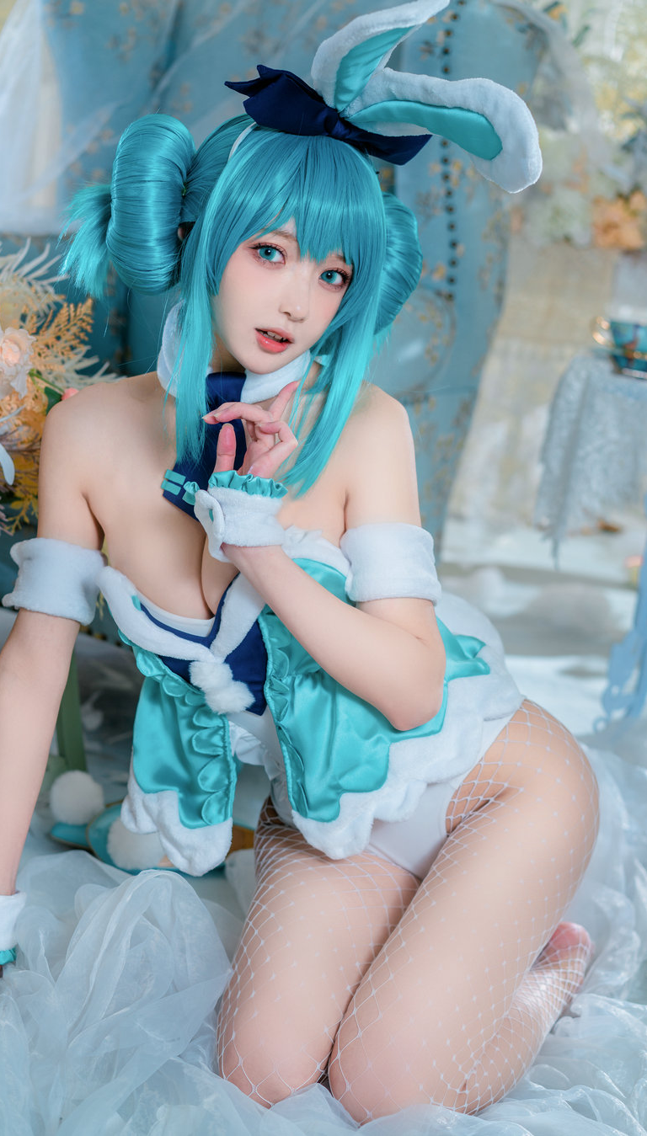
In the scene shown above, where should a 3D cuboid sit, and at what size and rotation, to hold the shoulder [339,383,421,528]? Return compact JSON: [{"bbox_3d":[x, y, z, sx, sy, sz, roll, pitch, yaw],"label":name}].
[{"bbox_3d":[0.056,-0.109,1.690,0.083,0.145,0.100,-1,9,6],"label":"shoulder"}]

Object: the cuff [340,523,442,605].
[{"bbox_3d":[0.065,-0.005,1.690,0.094,0.078,0.095,-3,7,11],"label":"cuff"}]

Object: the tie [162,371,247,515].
[{"bbox_3d":[-0.114,-0.118,1.640,0.070,0.145,0.030,15,-2,12],"label":"tie"}]

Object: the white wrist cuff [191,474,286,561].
[{"bbox_3d":[-0.076,-0.040,1.590,0.083,0.066,0.075,-6,3,11],"label":"white wrist cuff"}]

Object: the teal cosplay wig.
[{"bbox_3d":[-0.080,-0.262,1.710,0.340,0.355,0.270,14,12,-19],"label":"teal cosplay wig"}]

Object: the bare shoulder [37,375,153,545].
[{"bbox_3d":[-0.228,-0.108,1.720,0.115,0.165,0.110,10,9,8],"label":"bare shoulder"}]

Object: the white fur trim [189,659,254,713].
[{"bbox_3d":[-0.097,0.111,1.640,0.062,0.053,0.042,-5,6,11],"label":"white fur trim"}]

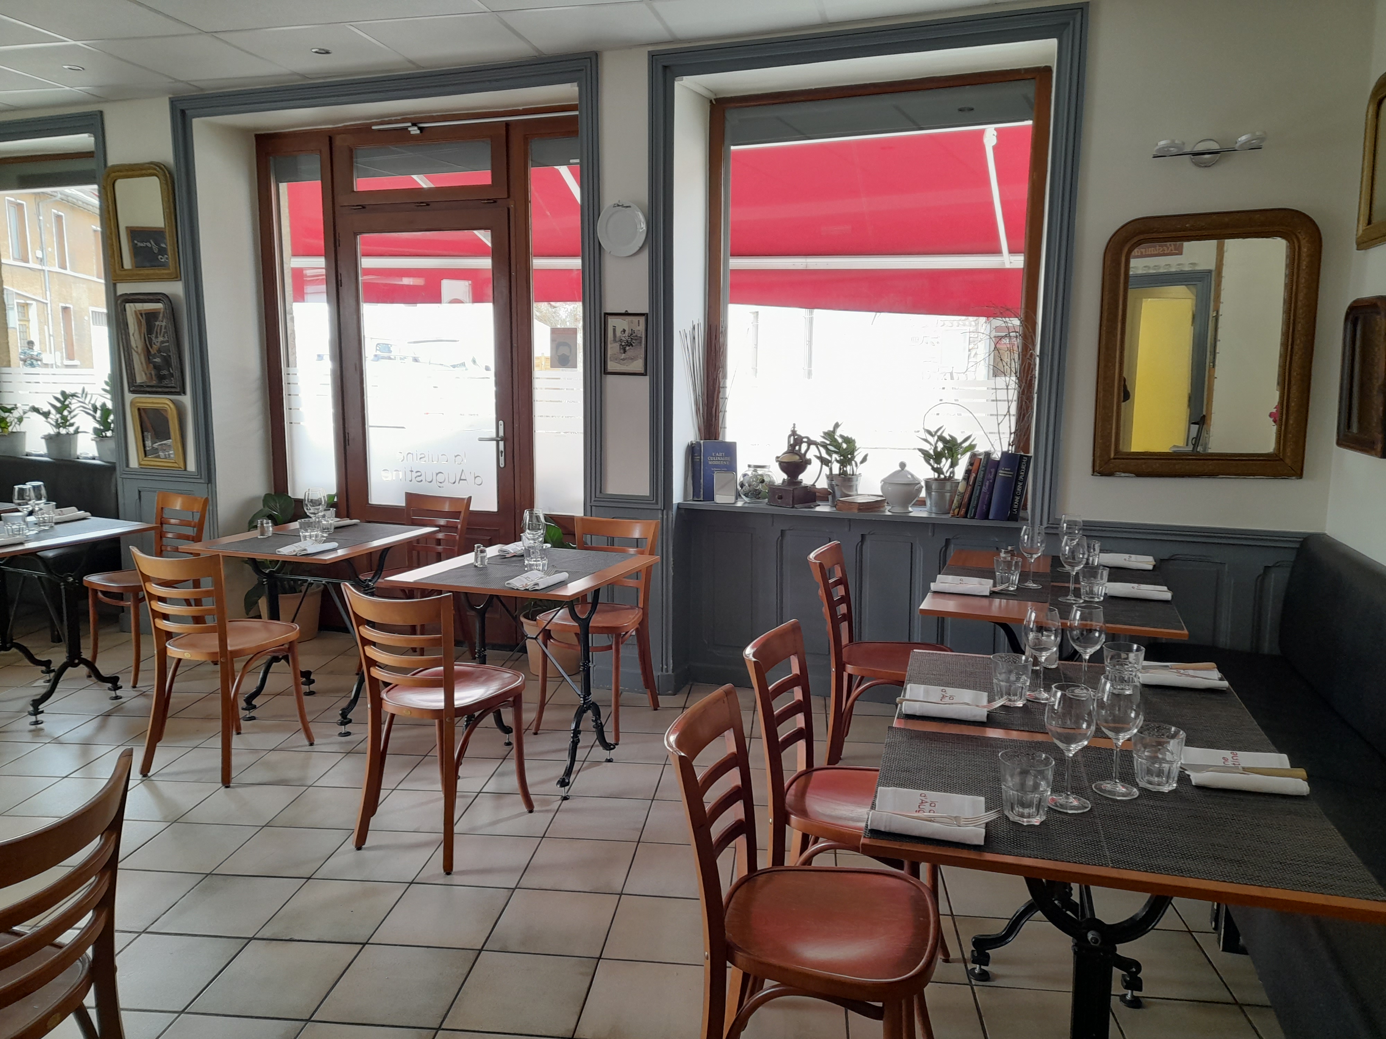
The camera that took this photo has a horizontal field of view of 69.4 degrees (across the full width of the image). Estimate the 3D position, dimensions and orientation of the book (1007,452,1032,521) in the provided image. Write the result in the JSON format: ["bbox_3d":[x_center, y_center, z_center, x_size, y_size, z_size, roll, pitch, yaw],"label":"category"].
[{"bbox_3d":[1.306,-0.134,3.986,0.038,0.262,0.175,11,12,19],"label":"book"}]

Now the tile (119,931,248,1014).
[{"bbox_3d":[-1.307,1.112,2.463,0.300,0.010,0.300,1,9,6],"label":"tile"}]

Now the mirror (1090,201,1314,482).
[{"bbox_3d":[1.830,-0.618,3.604,0.690,0.925,0.055,3,9,19],"label":"mirror"}]

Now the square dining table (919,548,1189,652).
[{"bbox_3d":[1.190,0.583,3.385,0.718,0.750,1.022,3,10,20],"label":"square dining table"}]

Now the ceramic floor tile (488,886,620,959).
[{"bbox_3d":[-0.370,1.090,2.695,0.302,0.010,0.302,1,9,6],"label":"ceramic floor tile"}]

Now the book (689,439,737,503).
[{"bbox_3d":[0.106,-0.226,4.596,0.172,0.266,0.080,-3,9,-20],"label":"book"}]

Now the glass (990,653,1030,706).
[{"bbox_3d":[0.684,0.347,2.143,0.087,0.096,0.087,3,9,16],"label":"glass"}]

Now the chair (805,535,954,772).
[{"bbox_3d":[0.697,0.522,3.484,0.497,0.835,0.410,3,9,18],"label":"chair"}]

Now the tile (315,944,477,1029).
[{"bbox_3d":[-0.703,1.121,2.407,0.299,0.010,0.299,1,9,6],"label":"tile"}]

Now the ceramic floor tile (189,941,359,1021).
[{"bbox_3d":[-1.012,1.127,2.454,0.302,0.010,0.302,1,9,6],"label":"ceramic floor tile"}]

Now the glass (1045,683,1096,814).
[{"bbox_3d":[0.623,0.376,1.649,0.084,0.195,0.084,3,9,16],"label":"glass"}]

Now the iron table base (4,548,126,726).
[{"bbox_3d":[-2.850,0.438,4.337,0.560,0.720,0.410,4,10,23],"label":"iron table base"}]

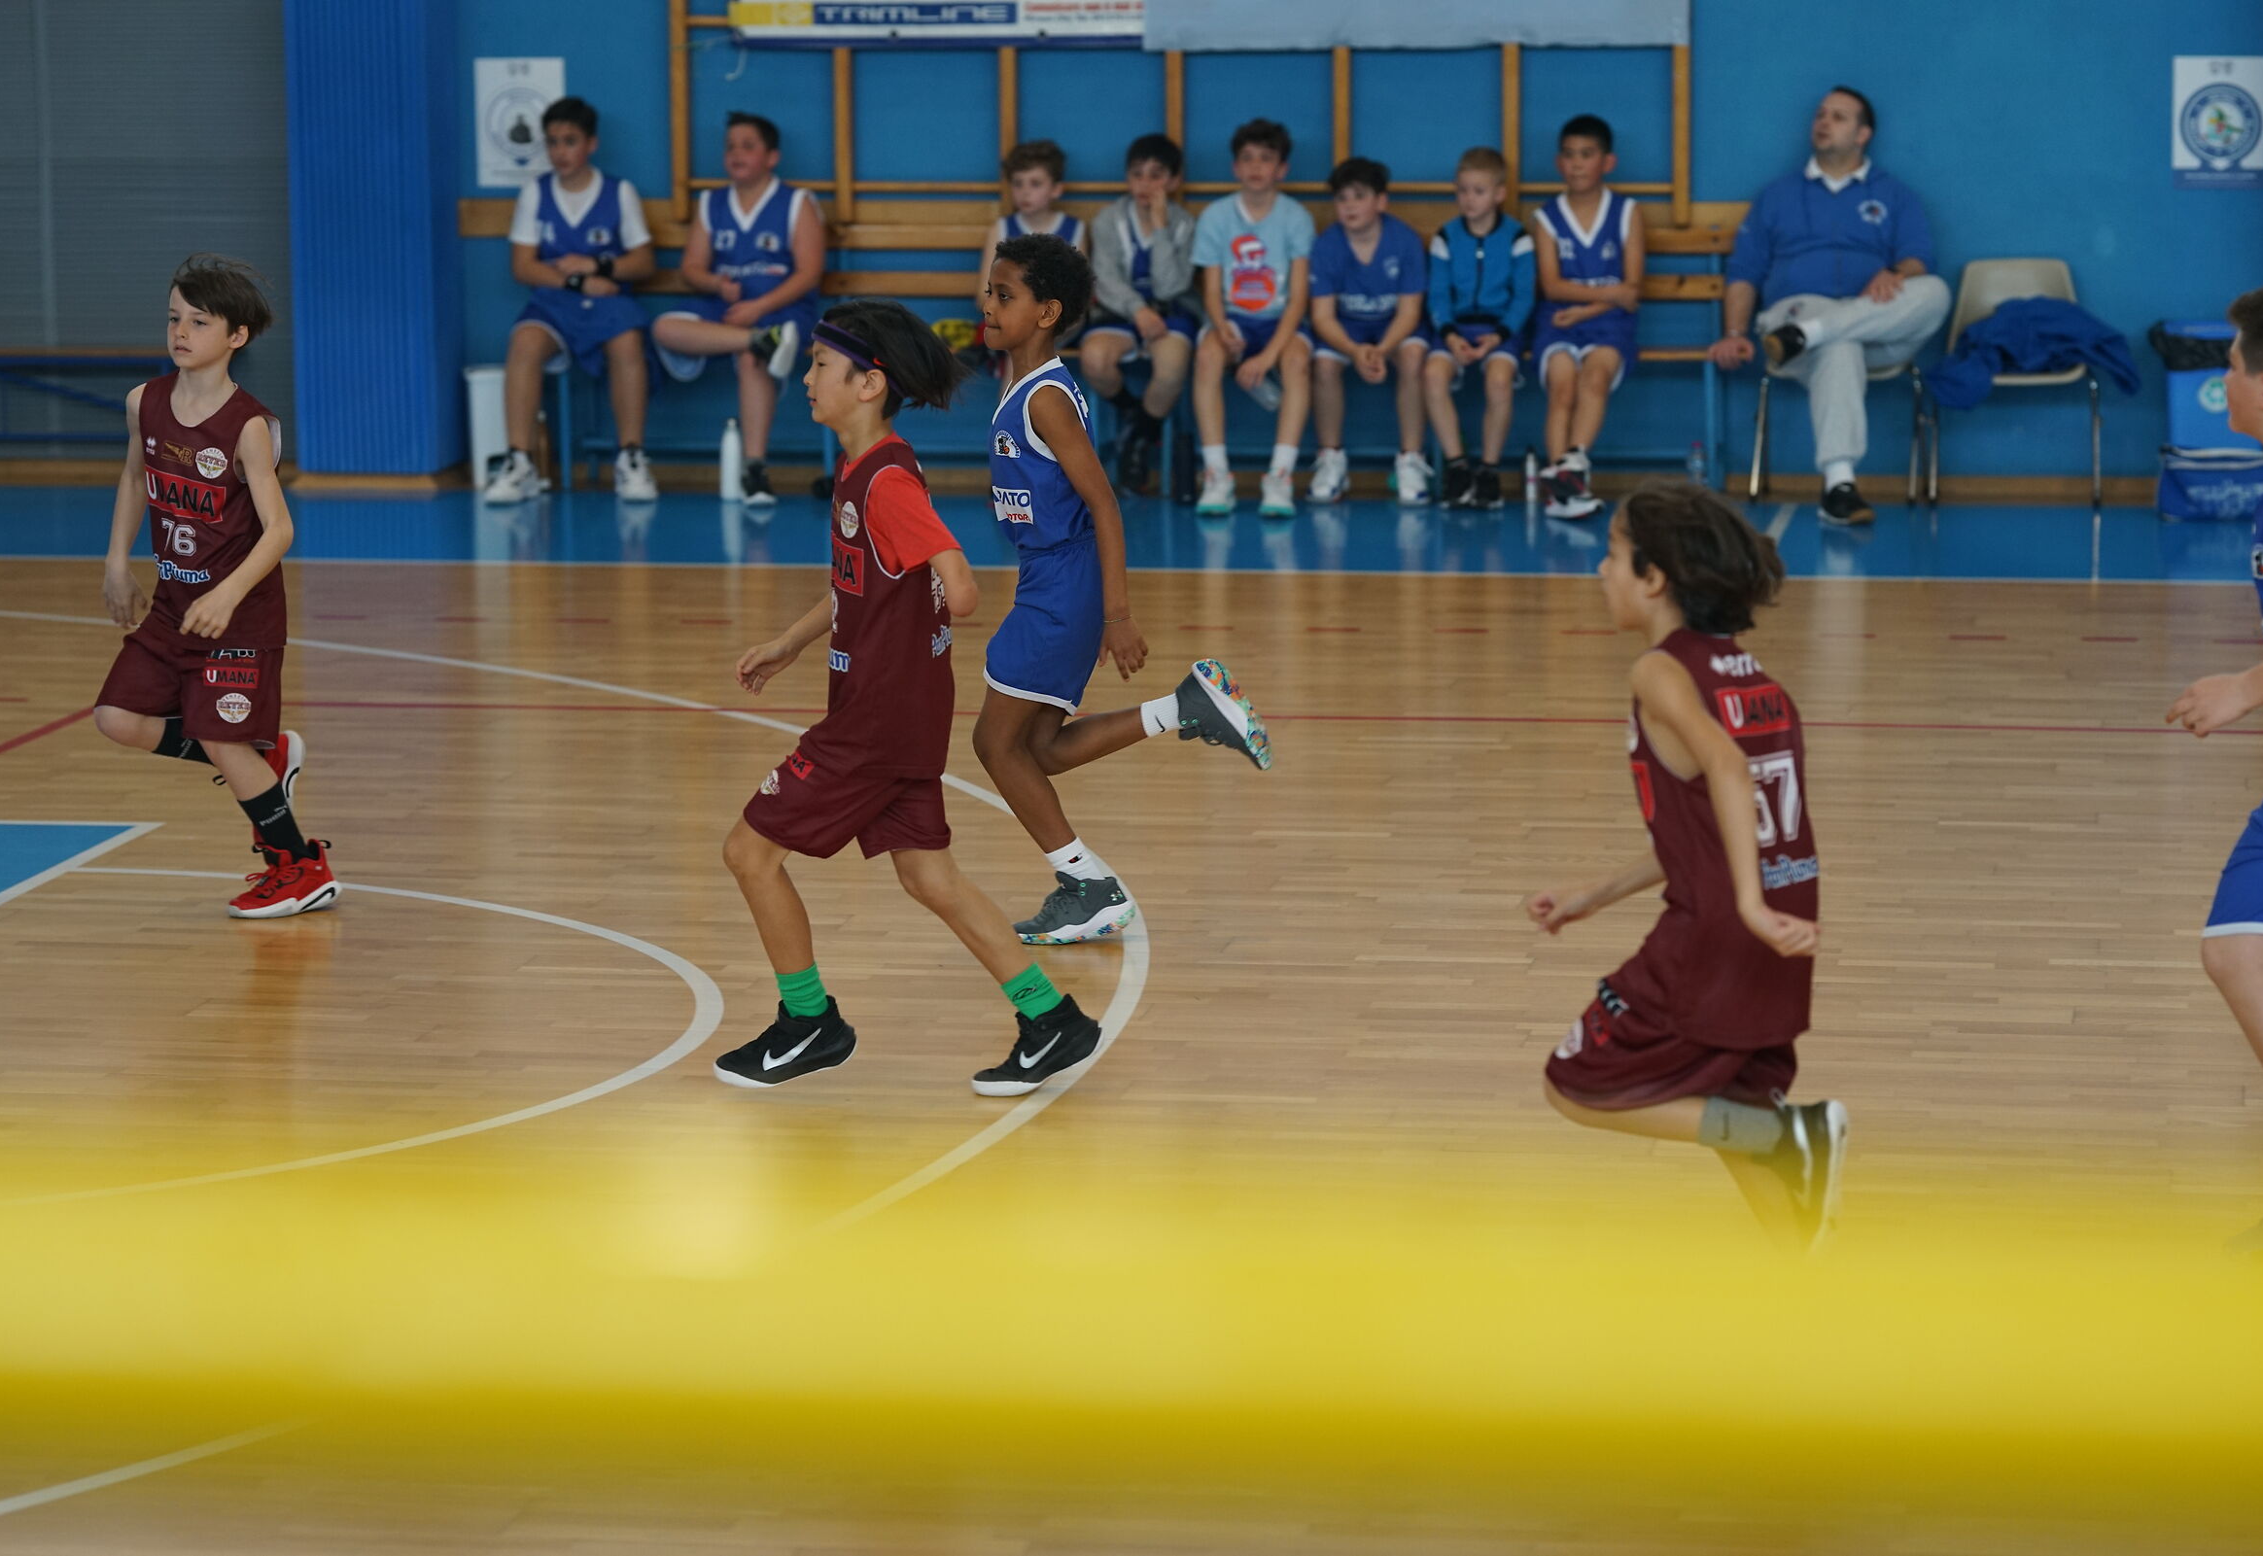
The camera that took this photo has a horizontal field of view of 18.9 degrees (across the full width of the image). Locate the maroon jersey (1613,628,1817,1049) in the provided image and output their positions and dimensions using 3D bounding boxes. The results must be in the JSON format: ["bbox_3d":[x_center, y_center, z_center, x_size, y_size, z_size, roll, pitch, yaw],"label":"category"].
[{"bbox_3d":[0.856,0.089,9.906,0.250,0.590,0.330,3,9,25],"label":"maroon jersey"}]

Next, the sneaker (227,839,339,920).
[{"bbox_3d":[-1.738,0.211,13.985,0.250,0.138,0.098,-3,9,-17],"label":"sneaker"}]

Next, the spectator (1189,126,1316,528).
[{"bbox_3d":[0.377,-1.486,21.762,0.430,1.210,0.820,1,9,9],"label":"spectator"}]

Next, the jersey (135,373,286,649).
[{"bbox_3d":[-1.877,-0.541,13.893,0.350,0.570,0.240,5,10,34],"label":"jersey"}]

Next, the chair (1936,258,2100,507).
[{"bbox_3d":[2.832,-1.263,21.682,0.540,0.750,0.500,1,9,9],"label":"chair"}]

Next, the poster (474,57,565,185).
[{"bbox_3d":[-2.030,-2.178,22.617,0.297,0.420,0.010,1,8,9],"label":"poster"}]

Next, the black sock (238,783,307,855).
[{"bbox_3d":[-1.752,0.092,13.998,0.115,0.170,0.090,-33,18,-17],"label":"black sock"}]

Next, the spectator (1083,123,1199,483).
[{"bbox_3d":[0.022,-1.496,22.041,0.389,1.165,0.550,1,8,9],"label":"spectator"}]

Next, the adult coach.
[{"bbox_3d":[2.201,-1.512,21.525,0.756,1.319,0.950,1,8,9],"label":"adult coach"}]

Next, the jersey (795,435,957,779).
[{"bbox_3d":[-0.437,-0.299,11.943,0.280,0.620,0.390,-2,8,-5],"label":"jersey"}]

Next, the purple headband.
[{"bbox_3d":[-0.473,-0.726,11.885,0.195,0.055,0.155,31,5,-6],"label":"purple headband"}]

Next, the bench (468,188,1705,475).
[{"bbox_3d":[-0.099,-1.389,22.151,4.100,0.910,0.480,1,9,9],"label":"bench"}]

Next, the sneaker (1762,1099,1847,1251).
[{"bbox_3d":[0.952,0.567,9.650,0.108,0.240,0.095,12,0,16],"label":"sneaker"}]

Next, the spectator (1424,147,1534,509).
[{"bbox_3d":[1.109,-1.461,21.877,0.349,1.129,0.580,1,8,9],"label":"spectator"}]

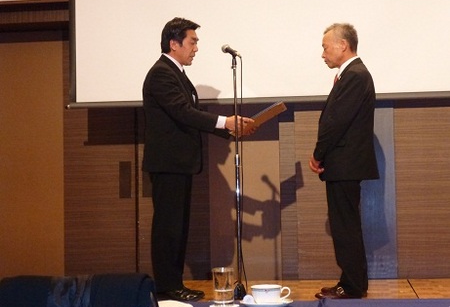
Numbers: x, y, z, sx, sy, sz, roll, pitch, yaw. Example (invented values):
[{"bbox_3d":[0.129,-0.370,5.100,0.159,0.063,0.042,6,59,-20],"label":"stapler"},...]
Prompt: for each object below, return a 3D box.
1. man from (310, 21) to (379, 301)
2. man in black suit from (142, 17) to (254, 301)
[{"bbox_3d":[0.725,0.045,5.800,0.430,1.690,0.500,-1,-2,1],"label":"man"},{"bbox_3d":[-0.155,0.035,5.780,0.670,1.735,0.510,-1,-2,11],"label":"man in black suit"}]

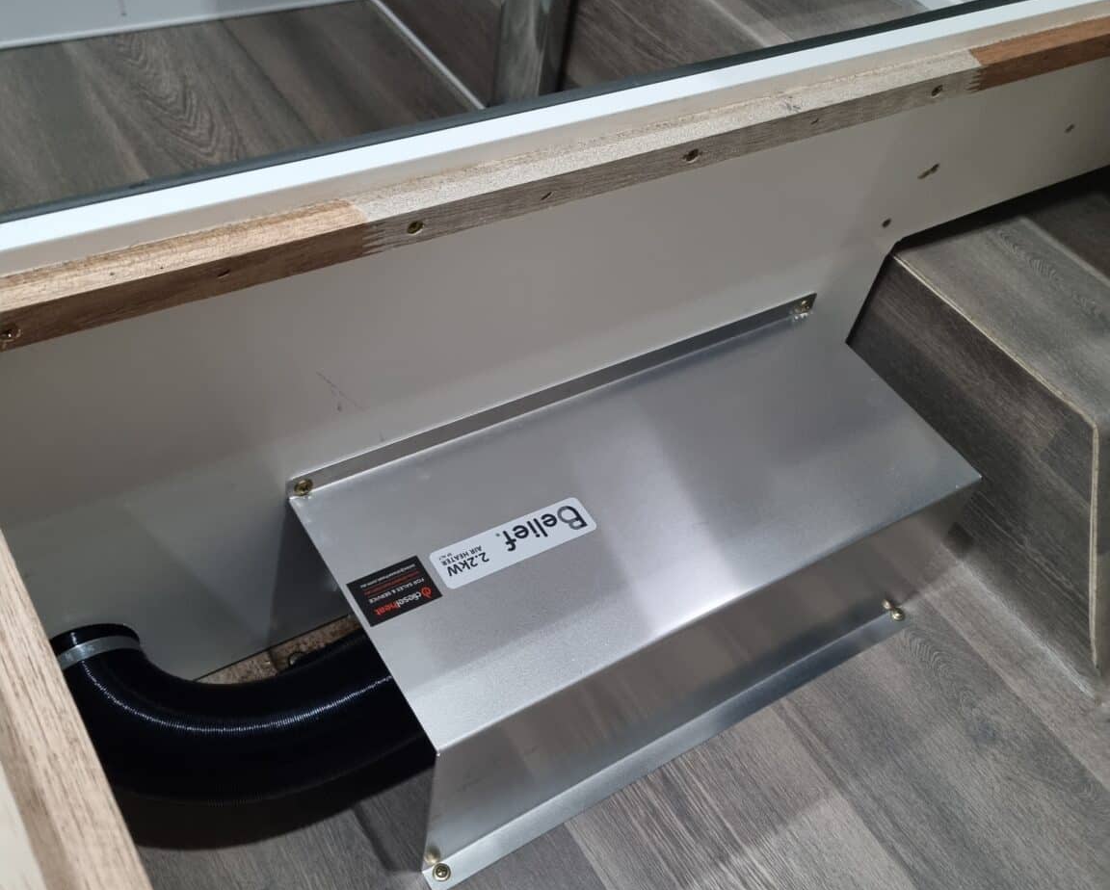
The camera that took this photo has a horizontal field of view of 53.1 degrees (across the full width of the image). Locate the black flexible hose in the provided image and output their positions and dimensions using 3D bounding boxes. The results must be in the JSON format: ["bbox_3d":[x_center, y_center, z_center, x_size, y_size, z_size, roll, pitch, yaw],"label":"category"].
[{"bbox_3d":[-0.184,0.153,0.631,0.189,0.080,0.141,-21,54,-27],"label":"black flexible hose"}]

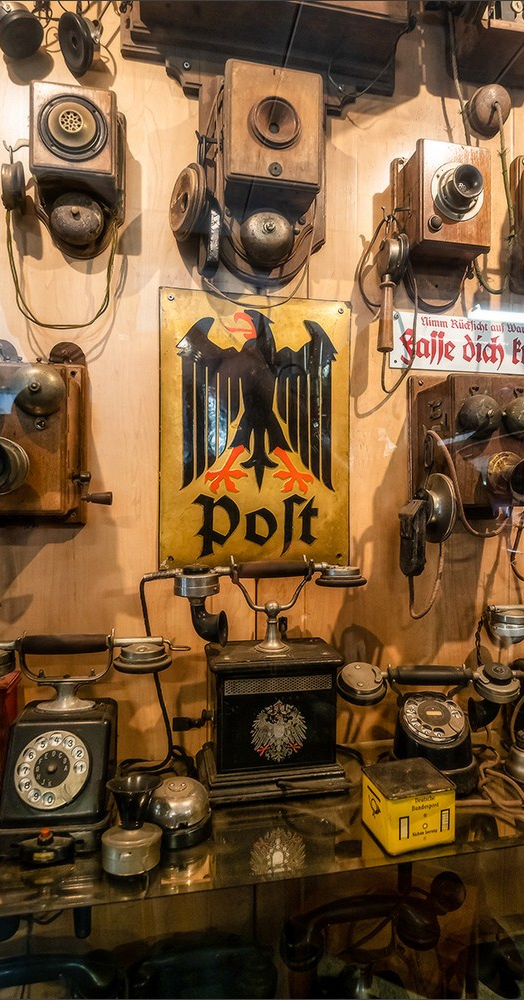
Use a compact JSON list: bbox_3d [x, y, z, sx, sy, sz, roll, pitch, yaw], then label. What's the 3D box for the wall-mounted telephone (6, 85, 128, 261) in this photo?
[{"bbox_3d":[-0.257,-0.437,0.681,0.147,0.202,0.105,0,0,-11],"label":"wall-mounted telephone"}]

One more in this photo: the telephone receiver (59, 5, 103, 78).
[{"bbox_3d":[-0.236,-0.605,0.689,0.040,0.063,0.063,-35,20,-32],"label":"telephone receiver"}]

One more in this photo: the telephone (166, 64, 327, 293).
[{"bbox_3d":[-0.008,-0.466,0.718,0.233,0.291,0.125,0,0,-11],"label":"telephone"}]

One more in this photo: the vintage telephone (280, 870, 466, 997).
[{"bbox_3d":[0.158,0.637,0.711,0.273,0.197,0.165,0,0,-11],"label":"vintage telephone"}]

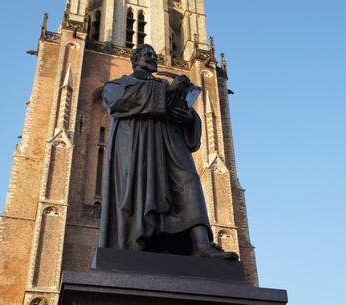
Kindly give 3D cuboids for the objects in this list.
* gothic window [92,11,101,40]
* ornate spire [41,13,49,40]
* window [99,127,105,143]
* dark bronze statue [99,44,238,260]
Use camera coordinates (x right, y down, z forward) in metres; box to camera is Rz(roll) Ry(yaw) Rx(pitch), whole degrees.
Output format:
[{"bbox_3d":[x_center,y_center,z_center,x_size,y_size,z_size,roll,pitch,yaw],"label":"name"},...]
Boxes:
[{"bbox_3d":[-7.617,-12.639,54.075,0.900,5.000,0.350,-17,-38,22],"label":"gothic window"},{"bbox_3d":[-11.733,-11.619,49.080,0.420,3.380,0.420,9,-36,-15],"label":"ornate spire"},{"bbox_3d":[-5.832,-1.412,44.351,0.420,1.641,0.300,9,-36,-15],"label":"window"},{"bbox_3d":[-0.102,-0.084,5.587,0.950,2.900,1.020,28,-44,-36],"label":"dark bronze statue"}]

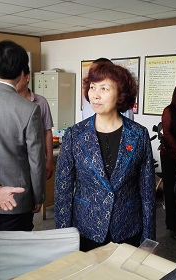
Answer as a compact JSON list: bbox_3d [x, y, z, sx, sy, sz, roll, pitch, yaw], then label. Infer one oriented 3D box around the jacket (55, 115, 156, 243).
[{"bbox_3d":[0.083,0.194,1.951,0.520,0.657,0.290,1,6,-4],"label":"jacket"}]

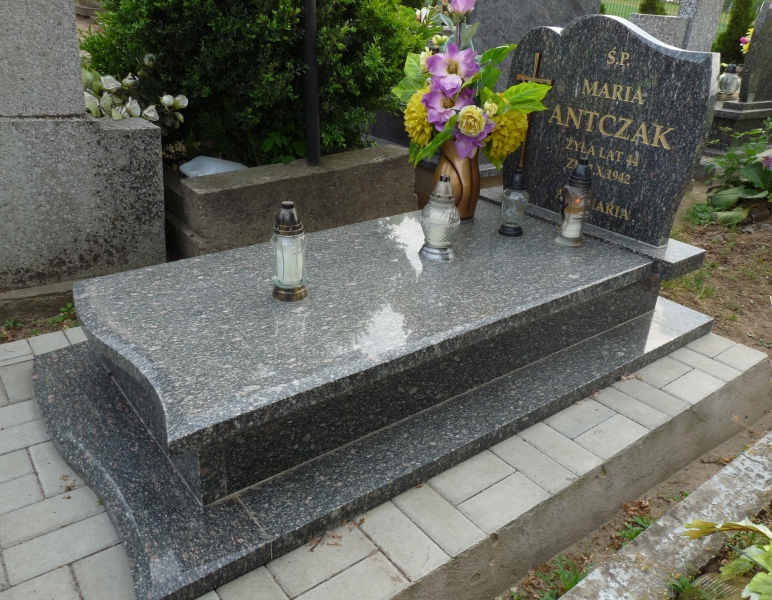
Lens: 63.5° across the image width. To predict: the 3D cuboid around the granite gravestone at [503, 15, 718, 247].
[{"bbox_3d":[0.696,-0.592,2.097,0.060,0.665,0.735,-17,31,-34],"label":"granite gravestone"}]

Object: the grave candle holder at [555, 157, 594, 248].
[{"bbox_3d":[0.634,-0.324,2.062,0.102,0.287,0.102,-8,26,-21],"label":"grave candle holder"}]

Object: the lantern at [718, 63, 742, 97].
[{"bbox_3d":[2.591,-1.639,4.675,0.155,0.248,0.155,14,27,24],"label":"lantern"}]

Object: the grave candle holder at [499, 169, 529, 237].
[{"bbox_3d":[0.429,-0.329,2.088,0.090,0.215,0.090,2,25,-1],"label":"grave candle holder"}]

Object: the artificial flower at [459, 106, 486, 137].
[{"bbox_3d":[0.296,-0.615,2.137,0.098,0.108,0.075,5,24,6],"label":"artificial flower"}]

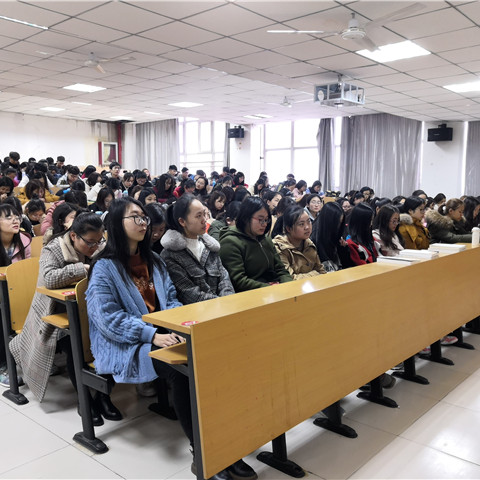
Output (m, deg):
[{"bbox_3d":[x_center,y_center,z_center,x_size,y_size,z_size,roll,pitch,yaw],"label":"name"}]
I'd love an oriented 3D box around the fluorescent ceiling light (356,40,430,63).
[{"bbox_3d":[1.562,-1.920,5.059,0.600,0.050,0.600,6,8,42],"label":"fluorescent ceiling light"}]

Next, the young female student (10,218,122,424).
[{"bbox_3d":[-1.018,0.428,2.989,0.760,1.180,0.550,5,8,42],"label":"young female student"}]

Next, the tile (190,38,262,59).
[{"bbox_3d":[-0.136,-1.902,4.973,0.600,0.020,0.600,5,8,42],"label":"tile"}]

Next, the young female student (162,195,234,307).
[{"bbox_3d":[-0.197,0.382,2.837,0.620,1.290,0.480,6,8,42],"label":"young female student"}]

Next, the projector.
[{"bbox_3d":[1.233,-1.775,6.142,0.375,0.195,0.535,5,8,42],"label":"projector"}]

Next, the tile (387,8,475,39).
[{"bbox_3d":[1.601,-1.823,4.214,0.600,0.020,0.600,5,8,42],"label":"tile"}]

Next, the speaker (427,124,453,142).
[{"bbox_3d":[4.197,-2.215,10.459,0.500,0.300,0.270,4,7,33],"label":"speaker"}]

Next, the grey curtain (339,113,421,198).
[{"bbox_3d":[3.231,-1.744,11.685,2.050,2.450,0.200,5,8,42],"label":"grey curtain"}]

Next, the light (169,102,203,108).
[{"bbox_3d":[-1.124,-2.874,10.581,0.600,0.050,0.600,6,8,42],"label":"light"}]

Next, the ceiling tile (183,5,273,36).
[{"bbox_3d":[-0.093,-1.815,4.130,0.600,0.020,0.600,5,8,42],"label":"ceiling tile"}]

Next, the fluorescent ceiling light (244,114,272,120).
[{"bbox_3d":[0.471,-3.138,12.716,0.600,0.050,0.600,5,8,42],"label":"fluorescent ceiling light"}]

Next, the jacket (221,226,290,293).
[{"bbox_3d":[0.103,0.225,3.232,0.500,0.620,0.490,6,8,42],"label":"jacket"}]

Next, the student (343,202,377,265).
[{"bbox_3d":[1.140,0.268,4.401,0.620,1.190,0.440,5,8,37],"label":"student"}]

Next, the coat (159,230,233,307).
[{"bbox_3d":[-0.220,0.220,2.865,0.420,0.600,0.470,5,8,42],"label":"coat"}]

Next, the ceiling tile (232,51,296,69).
[{"bbox_3d":[0.267,-1.955,5.411,0.600,0.025,0.600,6,8,42],"label":"ceiling tile"}]

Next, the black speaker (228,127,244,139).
[{"bbox_3d":[-0.099,-3.038,14.147,0.440,0.290,0.260,5,8,42],"label":"black speaker"}]

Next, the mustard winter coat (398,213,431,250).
[{"bbox_3d":[1.745,0.000,5.027,0.420,0.600,0.470,5,8,42],"label":"mustard winter coat"}]

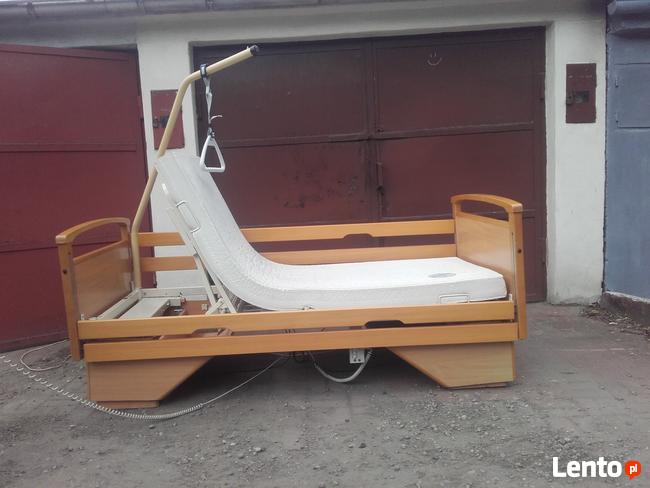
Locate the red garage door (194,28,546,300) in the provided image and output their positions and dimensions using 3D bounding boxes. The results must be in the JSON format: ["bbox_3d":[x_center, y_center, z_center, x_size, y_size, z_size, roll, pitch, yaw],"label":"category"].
[{"bbox_3d":[0.378,-0.544,4.651,2.729,2.140,0.100,-2,6,2],"label":"red garage door"}]

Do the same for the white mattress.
[{"bbox_3d":[0.033,-0.128,3.240,1.680,0.815,0.870,-3,6,-1],"label":"white mattress"}]

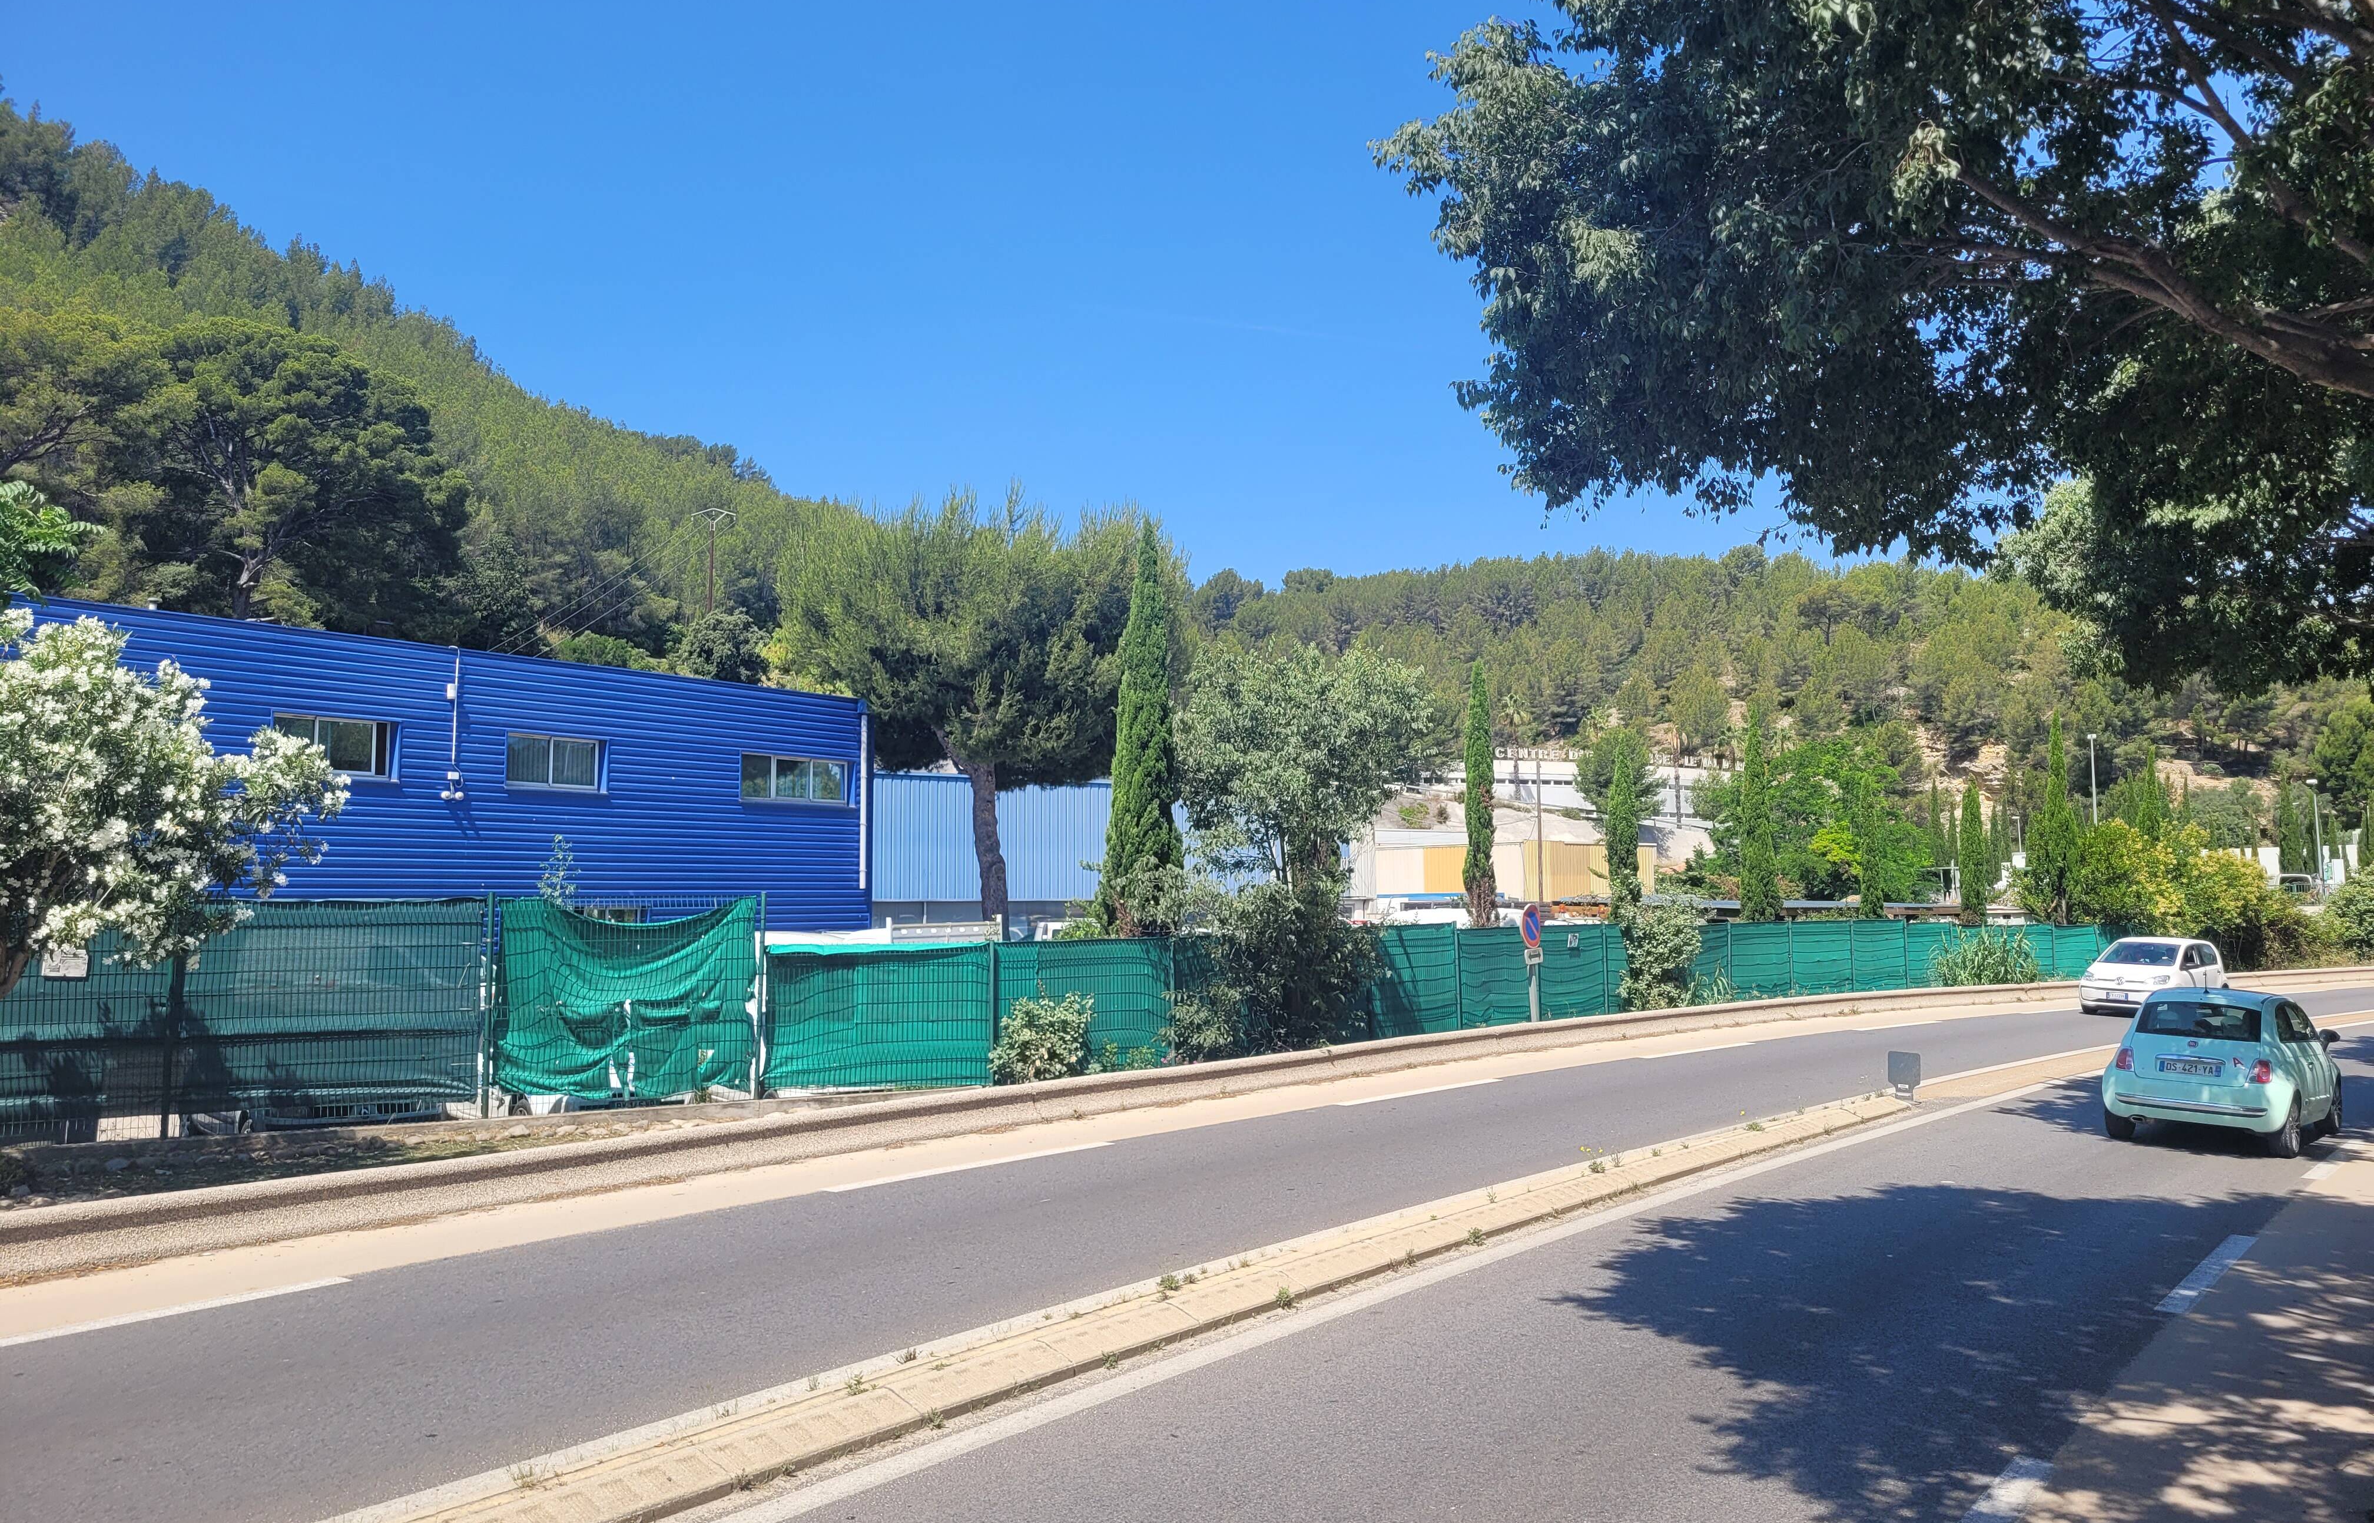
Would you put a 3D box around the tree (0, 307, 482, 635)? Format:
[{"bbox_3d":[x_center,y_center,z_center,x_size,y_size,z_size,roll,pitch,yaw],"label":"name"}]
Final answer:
[{"bbox_3d":[-31.945,-7.785,60.986,15.000,15.415,13.500,2,-5,-28],"label":"tree"}]

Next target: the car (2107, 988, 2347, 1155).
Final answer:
[{"bbox_3d":[10.610,3.090,18.170,1.640,1.490,3.550,-4,-6,41],"label":"car"}]

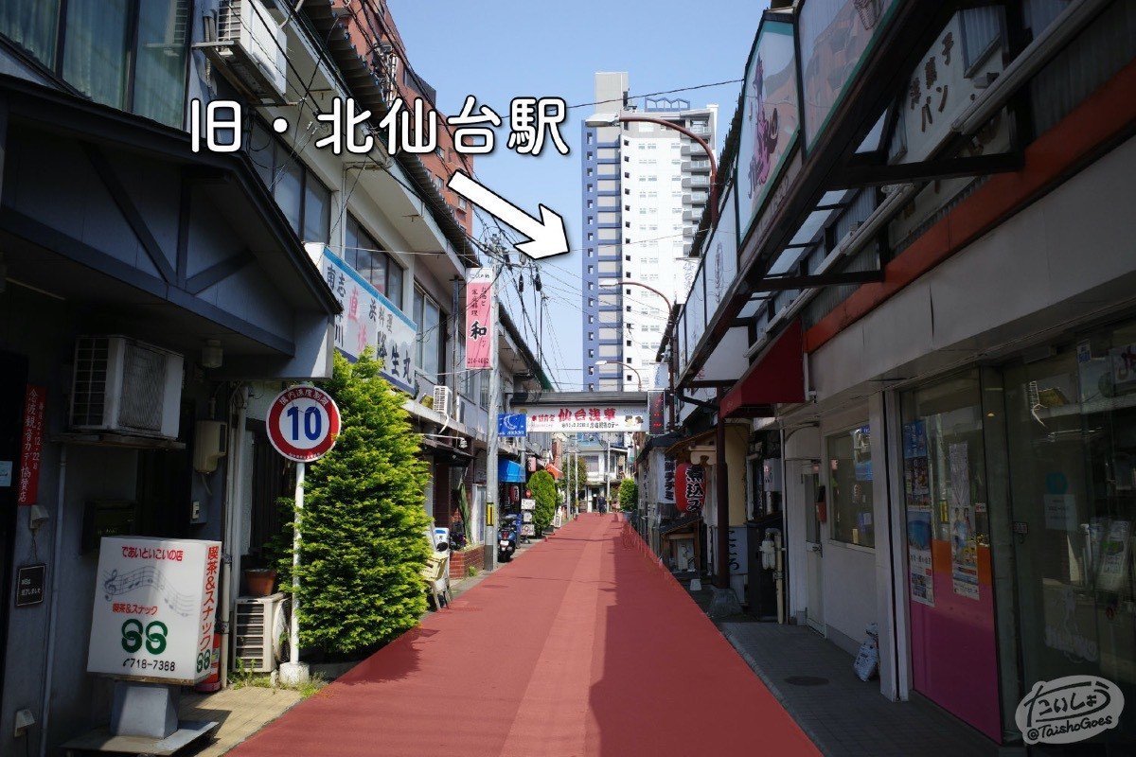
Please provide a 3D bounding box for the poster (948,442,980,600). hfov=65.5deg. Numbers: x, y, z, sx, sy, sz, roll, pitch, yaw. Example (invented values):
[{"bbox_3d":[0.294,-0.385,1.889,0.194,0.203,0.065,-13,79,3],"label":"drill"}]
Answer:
[{"bbox_3d":[2.649,0.944,5.915,0.020,1.020,0.418,-1,-7,3],"label":"poster"}]

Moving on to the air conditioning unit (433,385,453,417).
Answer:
[{"bbox_3d":[-2.632,0.486,18.698,0.280,0.560,0.750,0,-7,3],"label":"air conditioning unit"}]

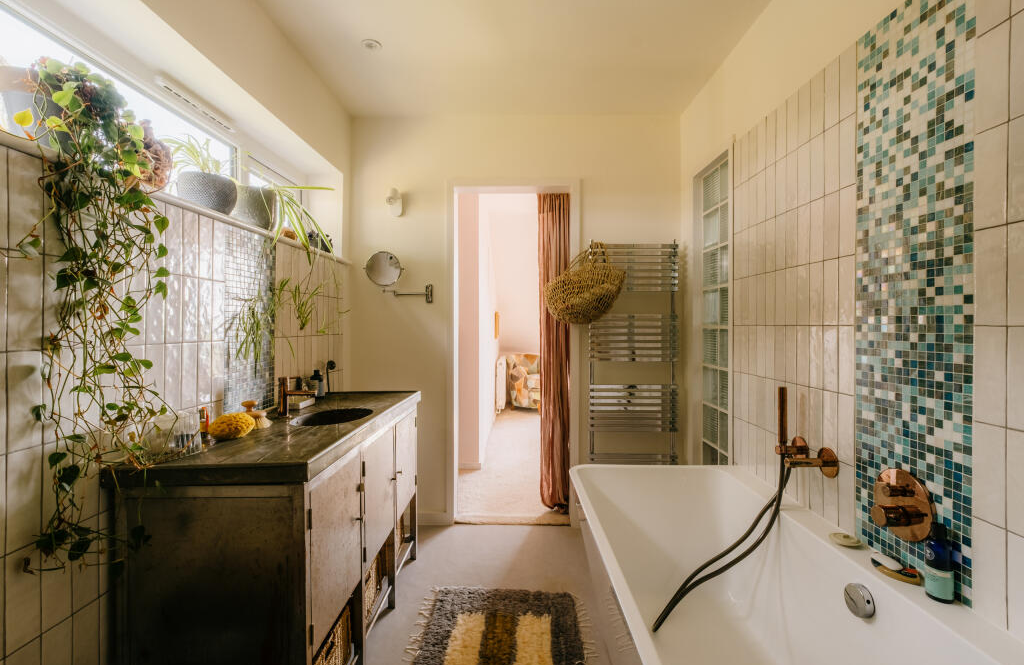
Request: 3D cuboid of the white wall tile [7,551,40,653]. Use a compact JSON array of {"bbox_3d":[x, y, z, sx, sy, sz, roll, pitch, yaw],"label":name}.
[{"bbox_3d":[-1.006,0.540,0.877,0.010,0.200,0.060,0,0,2],"label":"white wall tile"}]

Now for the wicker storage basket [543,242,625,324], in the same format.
[{"bbox_3d":[0.400,-0.278,2.370,0.450,0.440,0.250,0,1,0],"label":"wicker storage basket"}]

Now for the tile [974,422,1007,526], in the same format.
[{"bbox_3d":[1.016,0.297,0.905,0.010,0.204,0.062,0,1,0],"label":"tile"}]

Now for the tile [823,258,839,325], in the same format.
[{"bbox_3d":[0.993,-0.123,1.323,0.009,0.202,0.063,0,0,0],"label":"tile"}]

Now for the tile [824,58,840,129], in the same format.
[{"bbox_3d":[0.985,-0.730,1.303,0.010,0.200,0.060,0,0,0],"label":"tile"}]

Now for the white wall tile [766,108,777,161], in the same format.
[{"bbox_3d":[1.017,-0.752,1.653,0.010,0.204,0.062,0,1,0],"label":"white wall tile"}]

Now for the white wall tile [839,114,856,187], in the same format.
[{"bbox_3d":[0.998,-0.531,1.261,0.010,0.202,0.062,0,1,0],"label":"white wall tile"}]

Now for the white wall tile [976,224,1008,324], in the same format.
[{"bbox_3d":[0.999,-0.116,0.886,0.010,0.202,0.062,0,1,0],"label":"white wall tile"}]

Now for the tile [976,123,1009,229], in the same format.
[{"bbox_3d":[0.989,-0.319,0.877,0.009,0.202,0.058,0,0,0],"label":"tile"}]

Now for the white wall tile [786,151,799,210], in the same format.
[{"bbox_3d":[0.984,-0.528,1.490,0.010,0.200,0.060,0,0,0],"label":"white wall tile"}]

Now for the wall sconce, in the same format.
[{"bbox_3d":[-0.681,-0.759,2.490,0.098,0.165,0.110,0,1,0],"label":"wall sconce"}]

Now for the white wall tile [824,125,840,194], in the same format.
[{"bbox_3d":[1.017,-0.539,1.343,0.010,0.204,0.062,0,1,0],"label":"white wall tile"}]

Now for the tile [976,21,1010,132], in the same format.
[{"bbox_3d":[0.994,-0.524,0.880,0.010,0.203,0.062,0,1,1],"label":"tile"}]

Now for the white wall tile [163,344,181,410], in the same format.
[{"bbox_3d":[-1.000,0.132,1.256,0.010,0.203,0.062,0,1,1],"label":"white wall tile"}]

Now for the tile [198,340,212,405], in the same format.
[{"bbox_3d":[-1.010,0.133,1.397,0.010,0.202,0.062,0,1,0],"label":"tile"}]

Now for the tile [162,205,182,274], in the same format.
[{"bbox_3d":[-0.997,-0.272,1.251,0.009,0.202,0.060,0,0,1],"label":"tile"}]

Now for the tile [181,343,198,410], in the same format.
[{"bbox_3d":[-1.000,0.131,1.321,0.010,0.203,0.062,0,1,1],"label":"tile"}]

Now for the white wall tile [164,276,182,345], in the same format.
[{"bbox_3d":[-0.997,-0.068,1.251,0.009,0.202,0.060,0,0,1],"label":"white wall tile"}]

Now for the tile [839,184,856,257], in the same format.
[{"bbox_3d":[0.992,-0.325,1.258,0.009,0.202,0.062,0,0,0],"label":"tile"}]

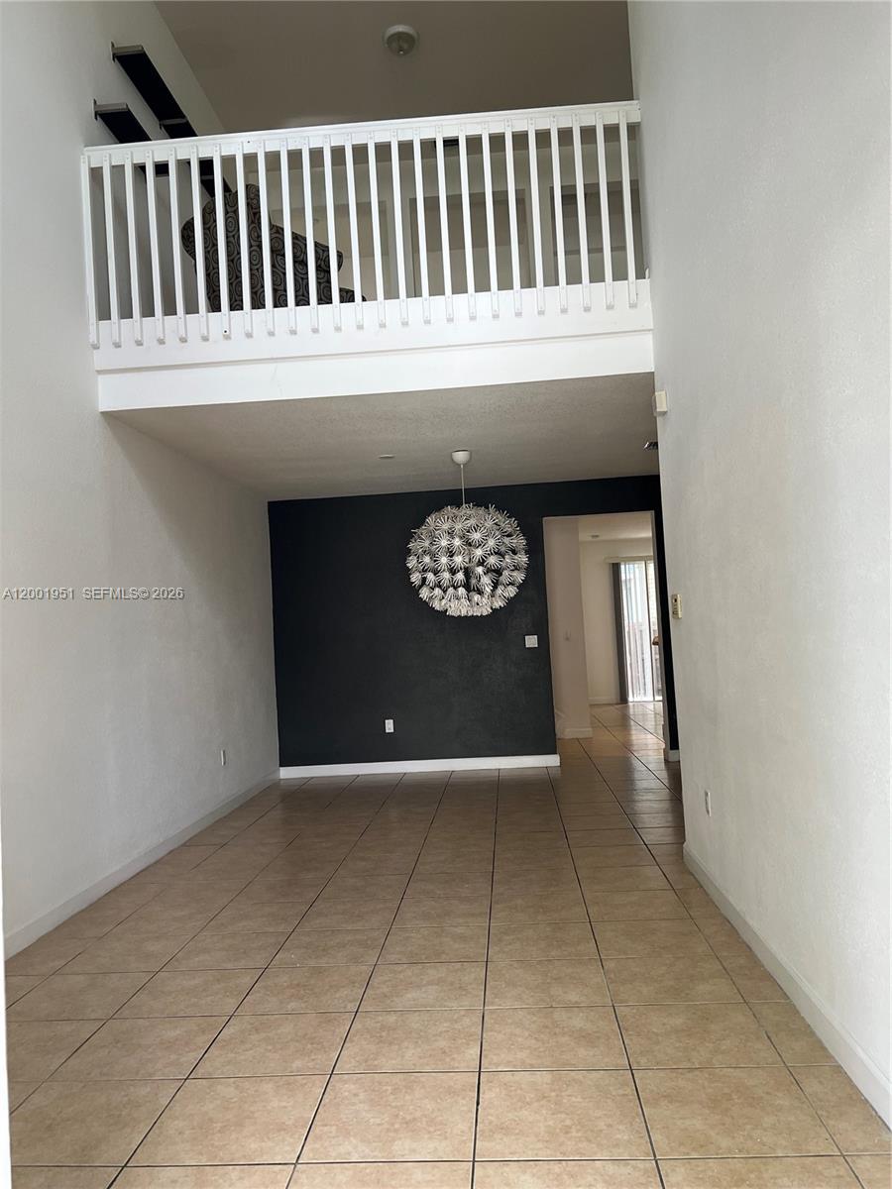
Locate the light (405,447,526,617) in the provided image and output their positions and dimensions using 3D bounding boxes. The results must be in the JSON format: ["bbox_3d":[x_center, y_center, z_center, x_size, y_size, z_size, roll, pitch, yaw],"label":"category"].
[{"bbox_3d":[0.164,-0.481,7.010,0.933,1.291,0.933,-3,-3,4],"label":"light"}]

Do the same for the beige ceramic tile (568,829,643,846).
[{"bbox_3d":[0.991,1.532,5.582,0.450,0.010,0.450,-3,-3,4],"label":"beige ceramic tile"}]

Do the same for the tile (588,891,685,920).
[{"bbox_3d":[0.894,1.475,4.228,0.450,0.010,0.450,-3,-3,4],"label":"tile"}]

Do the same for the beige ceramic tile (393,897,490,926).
[{"bbox_3d":[-0.011,1.417,3.980,0.415,0.010,0.415,-3,-3,4],"label":"beige ceramic tile"}]

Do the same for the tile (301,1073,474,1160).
[{"bbox_3d":[-0.128,1.348,2.306,0.415,0.010,0.415,-3,-3,4],"label":"tile"}]

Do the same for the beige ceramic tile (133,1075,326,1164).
[{"bbox_3d":[-0.590,1.478,2.516,0.450,0.010,0.450,-3,-3,4],"label":"beige ceramic tile"}]

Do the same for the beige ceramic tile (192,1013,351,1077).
[{"bbox_3d":[-0.553,1.485,2.943,0.445,0.010,0.445,-3,-3,4],"label":"beige ceramic tile"}]

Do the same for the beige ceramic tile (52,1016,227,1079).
[{"bbox_3d":[-0.935,1.412,2.781,0.415,0.010,0.415,-3,-3,4],"label":"beige ceramic tile"}]

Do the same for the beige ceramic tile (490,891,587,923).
[{"bbox_3d":[0.442,1.501,4.259,0.450,0.010,0.450,-3,-3,4],"label":"beige ceramic tile"}]

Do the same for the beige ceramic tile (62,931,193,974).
[{"bbox_3d":[-1.295,1.471,3.647,0.415,0.010,0.415,-3,-3,4],"label":"beige ceramic tile"}]

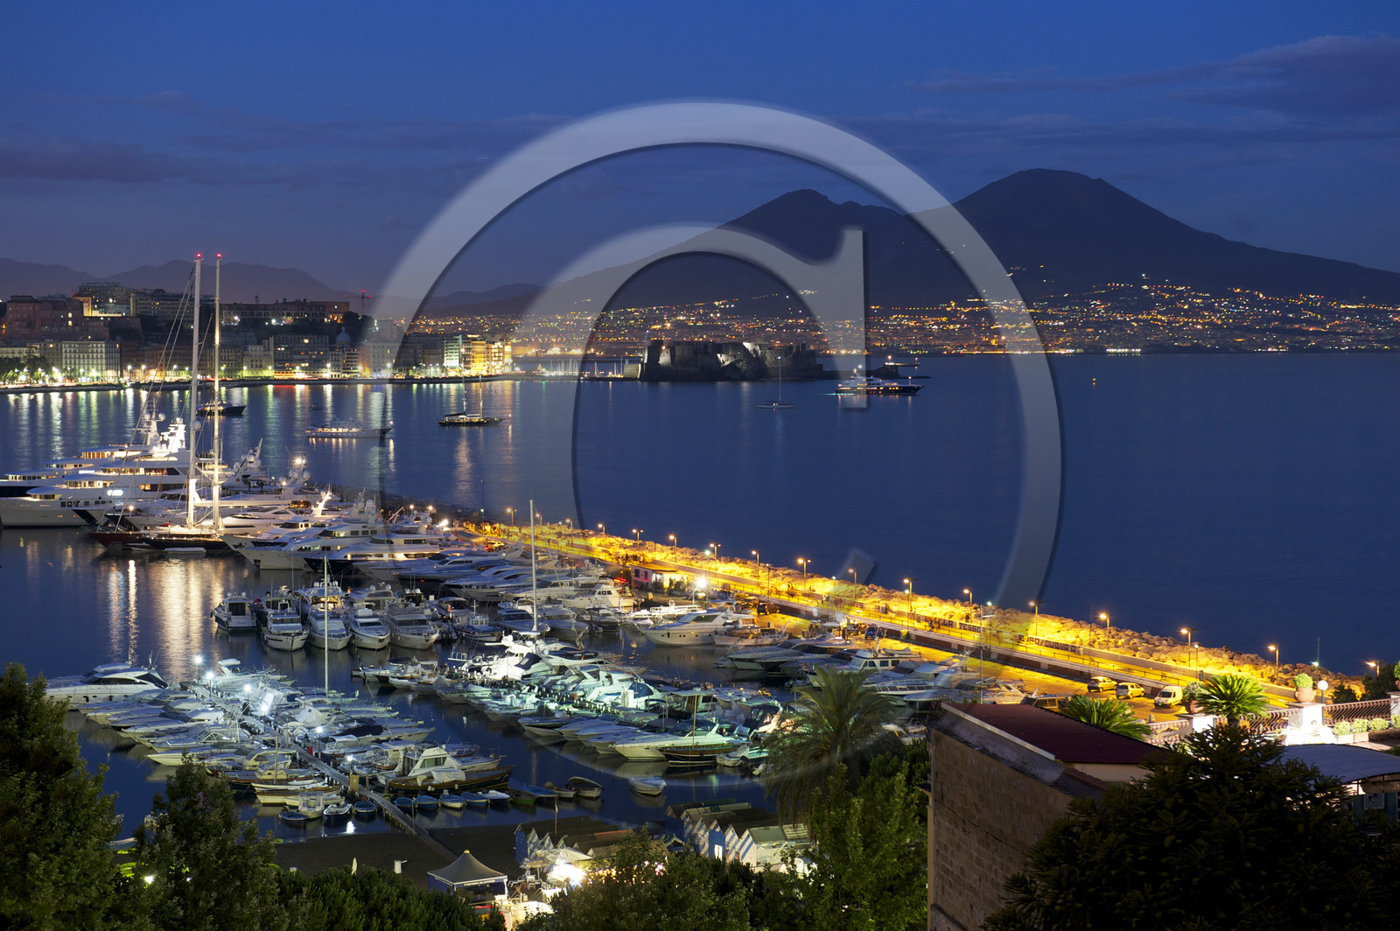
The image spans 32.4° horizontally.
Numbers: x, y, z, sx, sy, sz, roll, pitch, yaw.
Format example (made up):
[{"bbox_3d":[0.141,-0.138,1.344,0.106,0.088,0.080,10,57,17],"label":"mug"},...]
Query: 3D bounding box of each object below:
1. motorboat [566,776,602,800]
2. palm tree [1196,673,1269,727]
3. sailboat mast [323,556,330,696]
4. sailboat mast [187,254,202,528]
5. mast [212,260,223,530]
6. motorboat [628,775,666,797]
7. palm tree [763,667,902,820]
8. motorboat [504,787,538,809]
[{"bbox_3d":[-10.103,28.341,211.114,1.900,1.150,4.800,-2,3,-33],"label":"motorboat"},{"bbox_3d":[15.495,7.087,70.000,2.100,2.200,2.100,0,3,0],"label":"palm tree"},{"bbox_3d":[-40.305,17.351,260.000,0.220,15.110,0.220,-1,0,15],"label":"sailboat mast"},{"bbox_3d":[-97.495,-14.461,465.000,0.850,53.000,0.700,1,0,-20],"label":"sailboat mast"},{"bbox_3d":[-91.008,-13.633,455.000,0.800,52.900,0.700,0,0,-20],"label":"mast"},{"bbox_3d":[-4.950,29.580,222.610,2.000,1.100,5.000,-1,3,-20],"label":"motorboat"},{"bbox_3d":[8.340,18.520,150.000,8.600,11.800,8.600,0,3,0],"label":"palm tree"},{"bbox_3d":[-15.268,28.604,207.409,1.700,1.000,4.800,-2,3,-33],"label":"motorboat"}]

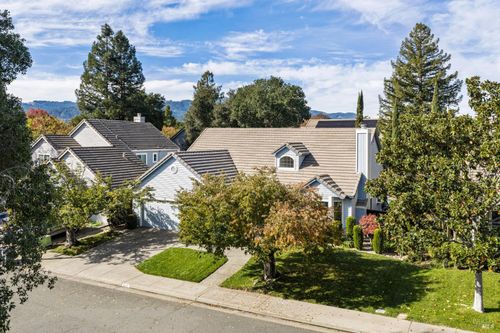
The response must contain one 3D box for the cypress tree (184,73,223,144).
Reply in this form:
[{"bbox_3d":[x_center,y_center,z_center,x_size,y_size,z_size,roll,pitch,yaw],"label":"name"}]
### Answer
[{"bbox_3d":[-5.958,-4.534,49.803,4.900,15.300,4.900,0,4,0],"label":"cypress tree"}]

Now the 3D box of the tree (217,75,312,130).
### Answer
[{"bbox_3d":[2.104,-5.259,56.394,13.400,15.360,13.400,3,5,28],"label":"tree"}]

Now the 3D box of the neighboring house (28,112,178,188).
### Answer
[{"bbox_3d":[-15.133,-0.509,38.408,13.800,8.400,11.000,3,5,28],"label":"neighboring house"}]

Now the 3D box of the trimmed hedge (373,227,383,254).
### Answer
[{"bbox_3d":[7.803,4.559,23.789,0.620,1.550,0.620,0,4,0],"label":"trimmed hedge"}]

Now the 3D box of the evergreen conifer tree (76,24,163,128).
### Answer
[{"bbox_3d":[-19.306,-8.979,57.503,12.500,23.500,11.500,0,4,0],"label":"evergreen conifer tree"}]

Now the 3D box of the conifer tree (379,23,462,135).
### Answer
[{"bbox_3d":[21.571,-7.431,49.177,10.600,21.040,10.600,3,5,28],"label":"conifer tree"}]

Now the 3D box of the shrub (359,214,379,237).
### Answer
[{"bbox_3d":[7.814,3.998,25.632,1.300,1.690,1.300,3,5,28],"label":"shrub"}]

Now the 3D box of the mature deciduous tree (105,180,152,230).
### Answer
[{"bbox_3d":[-9.028,2.881,28.882,3.500,3.700,3.200,0,4,0],"label":"mature deciduous tree"}]

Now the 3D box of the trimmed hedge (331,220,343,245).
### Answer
[{"bbox_3d":[5.805,4.414,26.085,0.780,1.600,0.750,0,4,0],"label":"trimmed hedge"}]

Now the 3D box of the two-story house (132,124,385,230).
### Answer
[{"bbox_3d":[1.285,0.406,33.764,17.000,7.500,19.200,3,5,28],"label":"two-story house"}]

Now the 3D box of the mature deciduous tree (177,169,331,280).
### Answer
[{"bbox_3d":[0.172,2.790,19.050,7.200,5.400,6.400,0,4,0],"label":"mature deciduous tree"}]

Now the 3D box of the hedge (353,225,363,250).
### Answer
[{"bbox_3d":[6.513,4.254,23.440,0.600,1.500,0.600,3,5,28],"label":"hedge"}]

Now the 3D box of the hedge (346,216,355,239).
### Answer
[{"bbox_3d":[7.079,4.288,27.379,0.600,1.550,0.600,0,4,0],"label":"hedge"}]

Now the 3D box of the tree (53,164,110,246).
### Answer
[{"bbox_3d":[-10.469,2.361,24.008,3.800,4.980,3.800,3,5,28],"label":"tree"}]

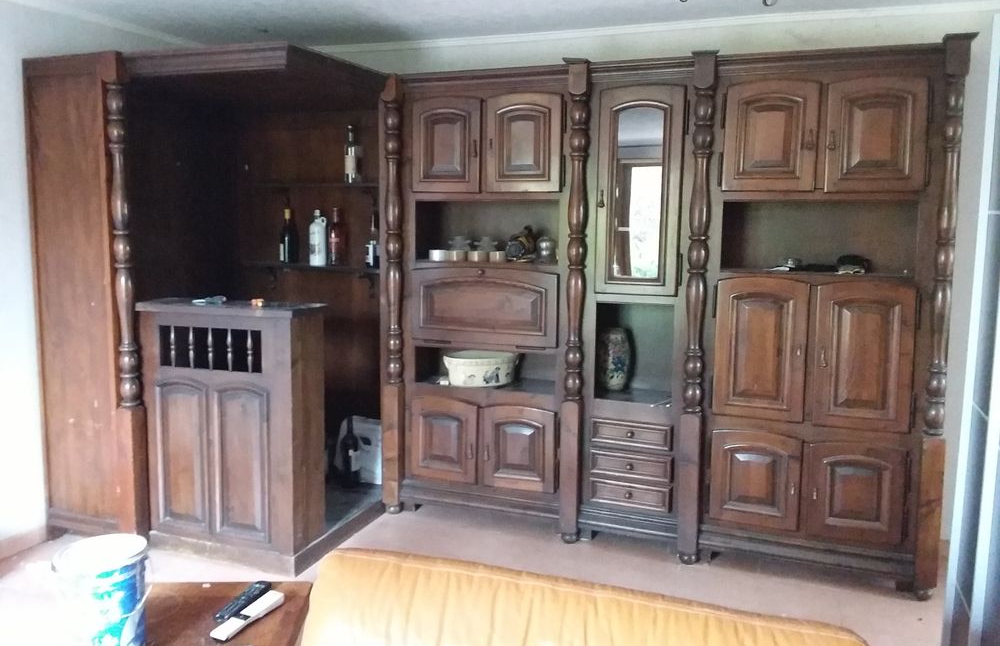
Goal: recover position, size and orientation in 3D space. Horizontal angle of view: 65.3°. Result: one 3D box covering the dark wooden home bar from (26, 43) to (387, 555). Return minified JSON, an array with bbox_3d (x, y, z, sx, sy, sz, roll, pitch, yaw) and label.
[{"bbox_3d":[-1.236,-0.107,3.928,1.322,2.201,1.235,3,8,21],"label":"dark wooden home bar"}]

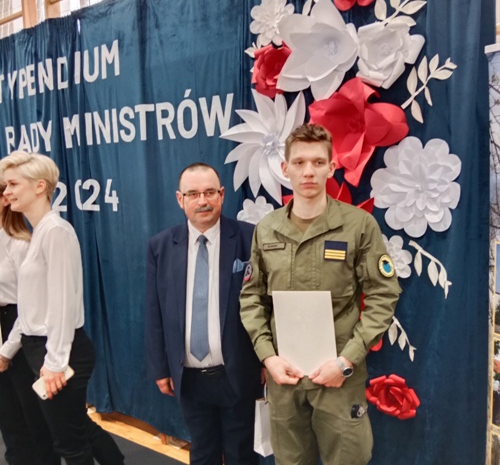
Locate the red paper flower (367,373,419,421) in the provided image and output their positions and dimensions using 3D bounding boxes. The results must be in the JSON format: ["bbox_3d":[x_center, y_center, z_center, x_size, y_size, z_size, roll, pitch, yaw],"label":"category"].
[{"bbox_3d":[0.600,0.689,2.109,0.233,0.193,0.100,4,8,36],"label":"red paper flower"}]

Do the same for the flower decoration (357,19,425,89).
[{"bbox_3d":[0.542,-0.688,1.952,0.273,0.253,0.120,4,8,36],"label":"flower decoration"}]

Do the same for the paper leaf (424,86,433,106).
[{"bbox_3d":[0.695,-0.529,1.954,0.026,0.080,0.016,-11,-1,37],"label":"paper leaf"}]

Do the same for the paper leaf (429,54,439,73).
[{"bbox_3d":[0.715,-0.653,1.939,0.036,0.072,0.014,29,22,30],"label":"paper leaf"}]

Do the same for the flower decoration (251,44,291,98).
[{"bbox_3d":[0.117,-0.734,2.272,0.249,0.244,0.100,4,8,36],"label":"flower decoration"}]

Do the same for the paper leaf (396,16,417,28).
[{"bbox_3d":[0.594,-0.815,1.934,0.098,0.040,0.015,4,8,36],"label":"paper leaf"}]

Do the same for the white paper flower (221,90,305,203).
[{"bbox_3d":[0.093,-0.408,2.376,0.550,0.540,0.110,3,7,36],"label":"white paper flower"}]

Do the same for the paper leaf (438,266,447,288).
[{"bbox_3d":[0.772,0.185,1.999,0.030,0.085,0.014,-4,3,36],"label":"paper leaf"}]

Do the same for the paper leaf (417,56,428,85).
[{"bbox_3d":[0.680,-0.636,1.966,0.036,0.107,0.014,5,8,35],"label":"paper leaf"}]

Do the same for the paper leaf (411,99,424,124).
[{"bbox_3d":[0.665,-0.477,1.996,0.039,0.103,0.014,-26,-10,35],"label":"paper leaf"}]

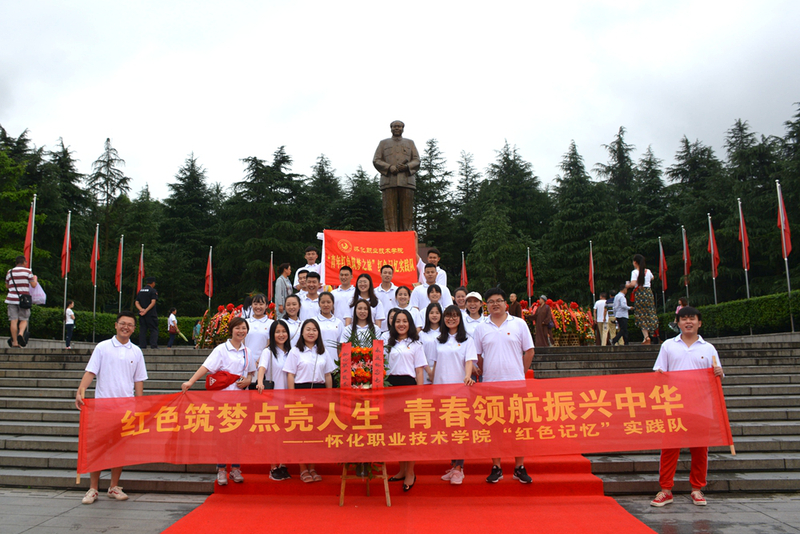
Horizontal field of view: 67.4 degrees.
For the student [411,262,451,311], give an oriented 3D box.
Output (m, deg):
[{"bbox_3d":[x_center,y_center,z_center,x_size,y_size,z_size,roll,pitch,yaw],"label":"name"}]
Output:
[{"bbox_3d":[0.437,0.804,8.264,0.540,1.720,0.300,-1,-7,0],"label":"student"}]

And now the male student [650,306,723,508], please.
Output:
[{"bbox_3d":[2.578,1.234,5.384,0.620,1.740,0.380,-2,-7,12],"label":"male student"}]

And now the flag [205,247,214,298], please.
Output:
[{"bbox_3d":[-7.808,0.225,24.600,0.400,2.100,0.300,-1,-7,0],"label":"flag"}]

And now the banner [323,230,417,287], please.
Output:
[{"bbox_3d":[-0.467,-0.123,9.500,1.460,0.930,0.090,-1,-8,3],"label":"banner"}]

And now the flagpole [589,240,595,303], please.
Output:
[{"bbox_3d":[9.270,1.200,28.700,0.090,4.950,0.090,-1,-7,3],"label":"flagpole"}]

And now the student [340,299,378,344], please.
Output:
[{"bbox_3d":[-0.430,1.165,6.758,0.470,1.600,0.280,0,-7,-2],"label":"student"}]

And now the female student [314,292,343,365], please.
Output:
[{"bbox_3d":[-0.863,1.123,7.196,0.460,1.640,0.300,0,-8,-3],"label":"female student"}]

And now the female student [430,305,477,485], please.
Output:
[{"bbox_3d":[0.508,1.206,5.700,0.480,1.680,0.360,-2,-7,9],"label":"female student"}]

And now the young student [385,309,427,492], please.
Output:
[{"bbox_3d":[0.052,1.240,5.660,0.460,1.670,0.340,-1,-7,7],"label":"young student"}]

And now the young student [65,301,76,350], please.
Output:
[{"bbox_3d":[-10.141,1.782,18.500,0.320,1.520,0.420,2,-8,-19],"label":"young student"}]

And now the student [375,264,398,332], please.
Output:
[{"bbox_3d":[-0.163,0.831,8.407,0.500,1.720,0.300,-1,-8,0],"label":"student"}]

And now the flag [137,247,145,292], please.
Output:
[{"bbox_3d":[-11.947,0.303,27.741,0.400,2.250,0.300,-1,-7,0],"label":"flag"}]

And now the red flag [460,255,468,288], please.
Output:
[{"bbox_3d":[3.350,0.570,30.800,0.380,2.400,0.250,-1,-7,3],"label":"red flag"}]

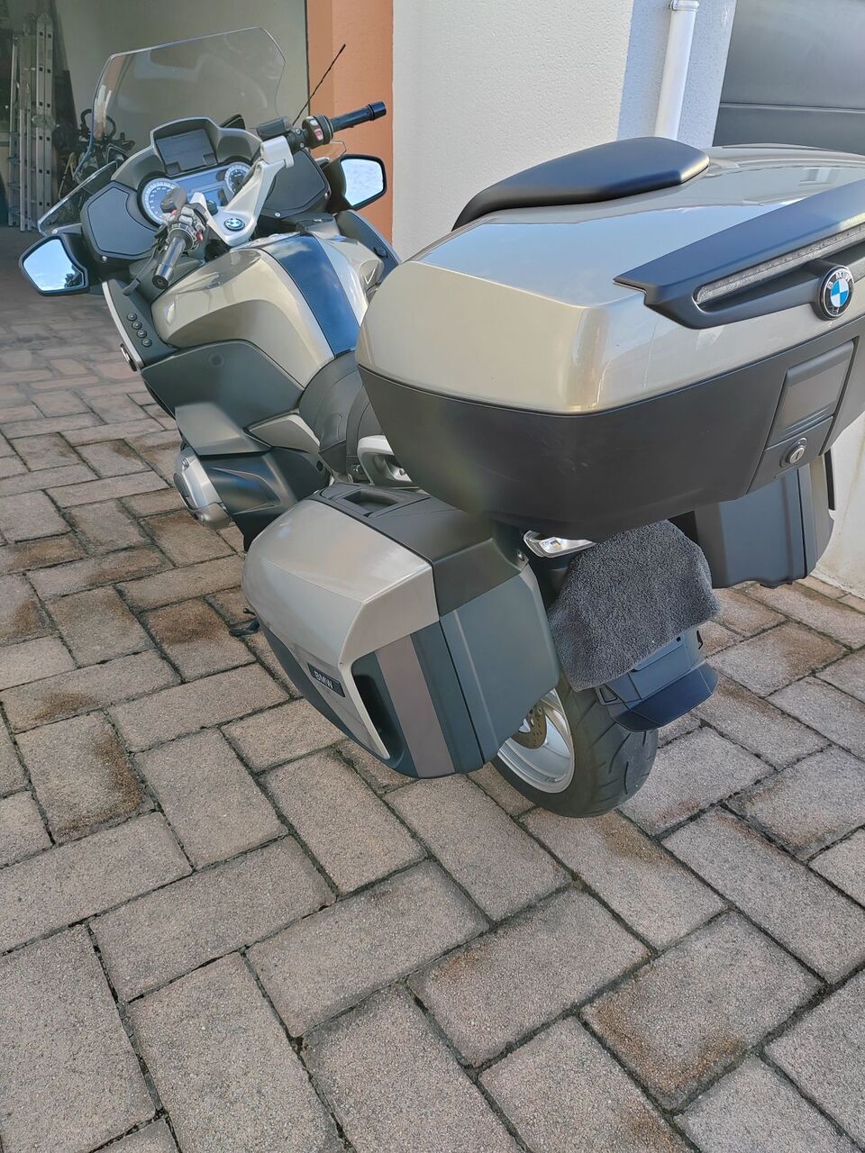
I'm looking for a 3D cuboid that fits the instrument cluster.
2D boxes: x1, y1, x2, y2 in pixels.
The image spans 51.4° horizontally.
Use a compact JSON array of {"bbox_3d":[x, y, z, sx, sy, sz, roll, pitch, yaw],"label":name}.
[{"bbox_3d":[-0.602,-0.982,2.297,0.320,0.140,0.070,-26,12,-22],"label":"instrument cluster"}]

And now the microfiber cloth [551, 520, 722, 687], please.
[{"bbox_3d":[0.308,0.027,1.339,0.280,0.260,0.120,-26,37,-22],"label":"microfiber cloth"}]

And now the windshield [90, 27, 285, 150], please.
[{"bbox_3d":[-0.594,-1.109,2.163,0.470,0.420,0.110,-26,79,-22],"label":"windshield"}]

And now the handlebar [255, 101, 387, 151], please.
[{"bbox_3d":[-0.278,-1.091,2.196,0.340,0.095,0.110,-26,37,-22],"label":"handlebar"}]

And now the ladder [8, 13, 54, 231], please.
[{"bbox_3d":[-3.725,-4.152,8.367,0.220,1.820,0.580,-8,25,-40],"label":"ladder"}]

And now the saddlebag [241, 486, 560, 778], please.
[{"bbox_3d":[-0.073,0.037,1.377,0.280,0.365,0.500,-26,30,-22],"label":"saddlebag"}]

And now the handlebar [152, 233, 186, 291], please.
[{"bbox_3d":[-0.538,-0.651,1.850,0.042,0.042,0.160,-2,52,11],"label":"handlebar"}]

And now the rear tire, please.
[{"bbox_3d":[0.193,0.183,1.783,0.180,0.630,0.630,-26,37,-22],"label":"rear tire"}]

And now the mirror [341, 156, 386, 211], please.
[{"bbox_3d":[-0.192,-1.077,2.454,0.140,0.128,0.080,-18,35,-12],"label":"mirror"}]

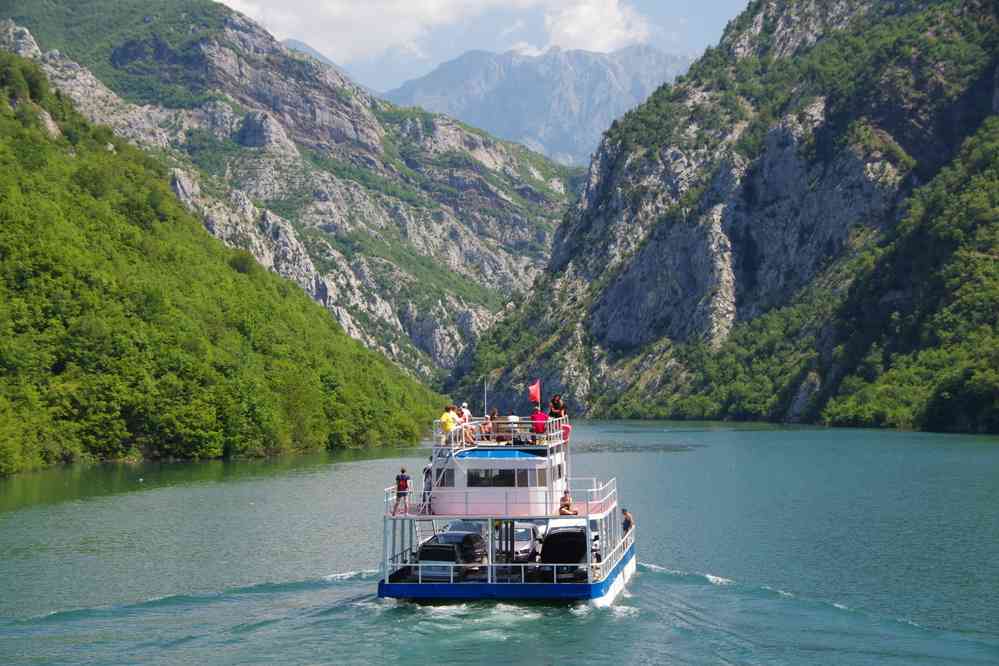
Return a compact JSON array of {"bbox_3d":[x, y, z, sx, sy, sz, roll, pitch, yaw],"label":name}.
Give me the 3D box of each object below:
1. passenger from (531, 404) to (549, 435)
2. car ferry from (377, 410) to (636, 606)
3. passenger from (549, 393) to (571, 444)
[{"bbox_3d":[1.532,3.365,86.500,0.600,1.250,0.700,0,-2,5],"label":"passenger"},{"bbox_3d":[0.983,6.919,96.264,8.600,7.200,25.000,0,-2,6],"label":"car ferry"},{"bbox_3d":[2.347,3.305,89.000,0.650,1.500,0.700,-1,-2,25],"label":"passenger"}]

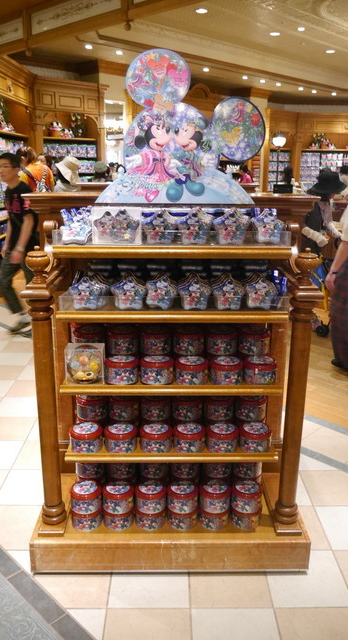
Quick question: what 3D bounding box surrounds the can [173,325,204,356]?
[{"bbox_3d":[0.061,0.080,2.049,0.125,0.075,0.125,0,16,-1],"label":"can"}]

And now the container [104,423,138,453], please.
[{"bbox_3d":[-0.206,0.463,2.013,0.124,0.073,0.124,0,15,0],"label":"container"}]

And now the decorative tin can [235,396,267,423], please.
[{"bbox_3d":[0.320,0.355,2.131,0.124,0.073,0.124,0,15,0],"label":"decorative tin can"}]

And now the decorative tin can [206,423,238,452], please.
[{"bbox_3d":[0.192,0.466,2.059,0.127,0.075,0.127,0,16,0],"label":"decorative tin can"}]

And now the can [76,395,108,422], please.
[{"bbox_3d":[-0.340,0.352,2.155,0.124,0.081,0.124,0,16,-1],"label":"can"}]

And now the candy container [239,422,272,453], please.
[{"bbox_3d":[0.328,0.464,2.069,0.124,0.081,0.124,0,16,-1],"label":"candy container"}]

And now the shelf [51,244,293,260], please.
[{"bbox_3d":[-0.007,-0.276,1.924,0.810,0.045,0.350,0,16,-1],"label":"shelf"}]

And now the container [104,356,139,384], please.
[{"bbox_3d":[-0.199,0.190,1.973,0.124,0.073,0.124,0,15,0],"label":"container"}]

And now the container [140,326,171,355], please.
[{"bbox_3d":[-0.069,0.085,2.078,0.124,0.073,0.124,0,15,0],"label":"container"}]

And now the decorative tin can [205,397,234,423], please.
[{"bbox_3d":[0.183,0.347,2.107,0.125,0.075,0.125,0,16,-1],"label":"decorative tin can"}]

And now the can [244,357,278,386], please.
[{"bbox_3d":[0.330,0.190,1.997,0.124,0.081,0.124,0,16,-1],"label":"can"}]

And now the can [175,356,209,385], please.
[{"bbox_3d":[0.068,0.188,1.949,0.125,0.075,0.125,0,16,-1],"label":"can"}]

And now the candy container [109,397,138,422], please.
[{"bbox_3d":[-0.207,0.353,2.157,0.124,0.081,0.124,0,16,-1],"label":"candy container"}]

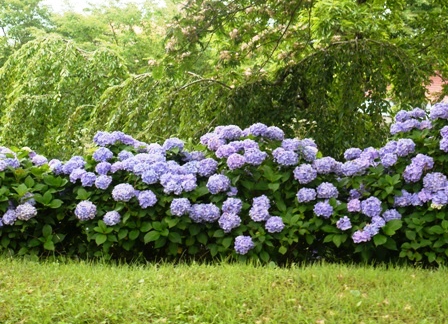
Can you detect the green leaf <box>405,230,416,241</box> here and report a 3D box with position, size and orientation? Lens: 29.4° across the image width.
[{"bbox_3d":[1.370,0.540,6.250,0.080,0.077,0.050,0,5,0],"label":"green leaf"}]

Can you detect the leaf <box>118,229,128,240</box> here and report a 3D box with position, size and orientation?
[{"bbox_3d":[-0.808,0.581,6.850,0.076,0.086,0.050,0,4,0],"label":"leaf"}]

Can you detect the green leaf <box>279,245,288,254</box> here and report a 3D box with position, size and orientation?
[{"bbox_3d":[0.470,0.691,6.750,0.067,0.071,0.040,0,5,0],"label":"green leaf"}]

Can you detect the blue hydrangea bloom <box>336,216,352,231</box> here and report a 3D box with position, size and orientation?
[{"bbox_3d":[0.966,0.495,6.850,0.120,0.104,0.115,0,4,0],"label":"blue hydrangea bloom"}]

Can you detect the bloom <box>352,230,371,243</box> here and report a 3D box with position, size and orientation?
[{"bbox_3d":[1.002,0.544,6.200,0.138,0.092,0.131,0,5,0],"label":"bloom"}]

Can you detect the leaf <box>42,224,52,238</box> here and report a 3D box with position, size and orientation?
[{"bbox_3d":[-1.424,0.563,6.900,0.077,0.107,0.050,0,4,0],"label":"leaf"}]

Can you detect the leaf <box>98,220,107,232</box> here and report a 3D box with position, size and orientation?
[{"bbox_3d":[-0.974,0.517,6.850,0.064,0.094,0.060,0,4,0],"label":"leaf"}]

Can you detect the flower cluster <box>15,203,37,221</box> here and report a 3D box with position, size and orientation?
[{"bbox_3d":[-1.524,0.384,6.600,0.166,0.139,0.158,0,5,0],"label":"flower cluster"}]

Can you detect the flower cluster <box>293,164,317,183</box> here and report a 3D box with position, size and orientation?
[{"bbox_3d":[0.655,0.102,6.950,0.189,0.163,0.180,0,6,0],"label":"flower cluster"}]

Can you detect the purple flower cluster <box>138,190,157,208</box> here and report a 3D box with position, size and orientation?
[{"bbox_3d":[-0.578,0.286,6.500,0.145,0.135,0.137,0,5,0],"label":"purple flower cluster"}]

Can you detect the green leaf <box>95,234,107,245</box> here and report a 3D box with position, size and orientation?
[{"bbox_3d":[-0.990,0.622,6.850,0.091,0.088,0.045,0,-24,0],"label":"green leaf"}]

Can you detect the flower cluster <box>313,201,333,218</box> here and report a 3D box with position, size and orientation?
[{"bbox_3d":[0.782,0.377,6.750,0.154,0.134,0.145,0,5,0],"label":"flower cluster"}]

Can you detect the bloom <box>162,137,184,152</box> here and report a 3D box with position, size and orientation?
[{"bbox_3d":[-0.434,-0.151,7.350,0.184,0.138,0.174,0,6,0],"label":"bloom"}]

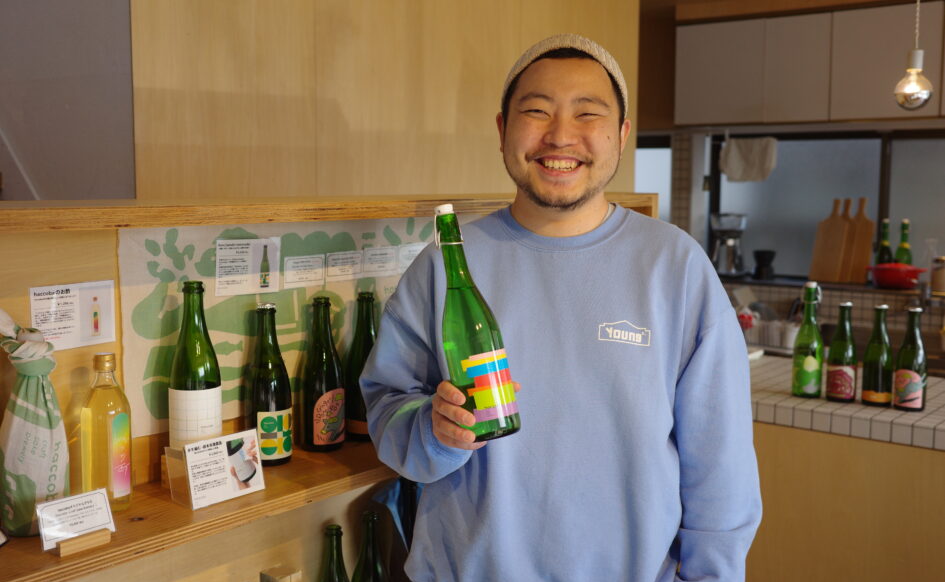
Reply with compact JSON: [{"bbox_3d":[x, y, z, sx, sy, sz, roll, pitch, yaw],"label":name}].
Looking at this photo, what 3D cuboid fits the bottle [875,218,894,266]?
[{"bbox_3d":[2.008,-0.193,5.111,0.079,0.311,0.079,5,8,36],"label":"bottle"}]

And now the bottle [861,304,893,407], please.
[{"bbox_3d":[1.067,0.168,2.751,0.075,0.265,0.075,4,7,35],"label":"bottle"}]

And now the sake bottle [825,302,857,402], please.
[{"bbox_3d":[0.992,0.162,2.803,0.075,0.265,0.075,3,7,28],"label":"sake bottle"}]

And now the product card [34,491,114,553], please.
[{"bbox_3d":[-0.511,0.295,1.357,0.004,0.059,0.096,-19,-9,42],"label":"product card"}]

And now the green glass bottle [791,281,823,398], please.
[{"bbox_3d":[0.924,0.132,2.871,0.081,0.311,0.081,2,6,13],"label":"green glass bottle"}]

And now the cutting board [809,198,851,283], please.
[{"bbox_3d":[1.776,-0.254,5.209,0.141,0.426,0.018,5,-11,38],"label":"cutting board"}]

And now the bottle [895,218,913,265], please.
[{"bbox_3d":[2.079,-0.189,5.055,0.079,0.311,0.079,5,8,37],"label":"bottle"}]

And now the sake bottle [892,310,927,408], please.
[{"bbox_3d":[1.133,0.174,2.703,0.075,0.264,0.075,5,8,41],"label":"sake bottle"}]

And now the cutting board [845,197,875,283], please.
[{"bbox_3d":[1.894,-0.251,5.168,0.141,0.430,0.018,5,-11,38],"label":"cutting board"}]

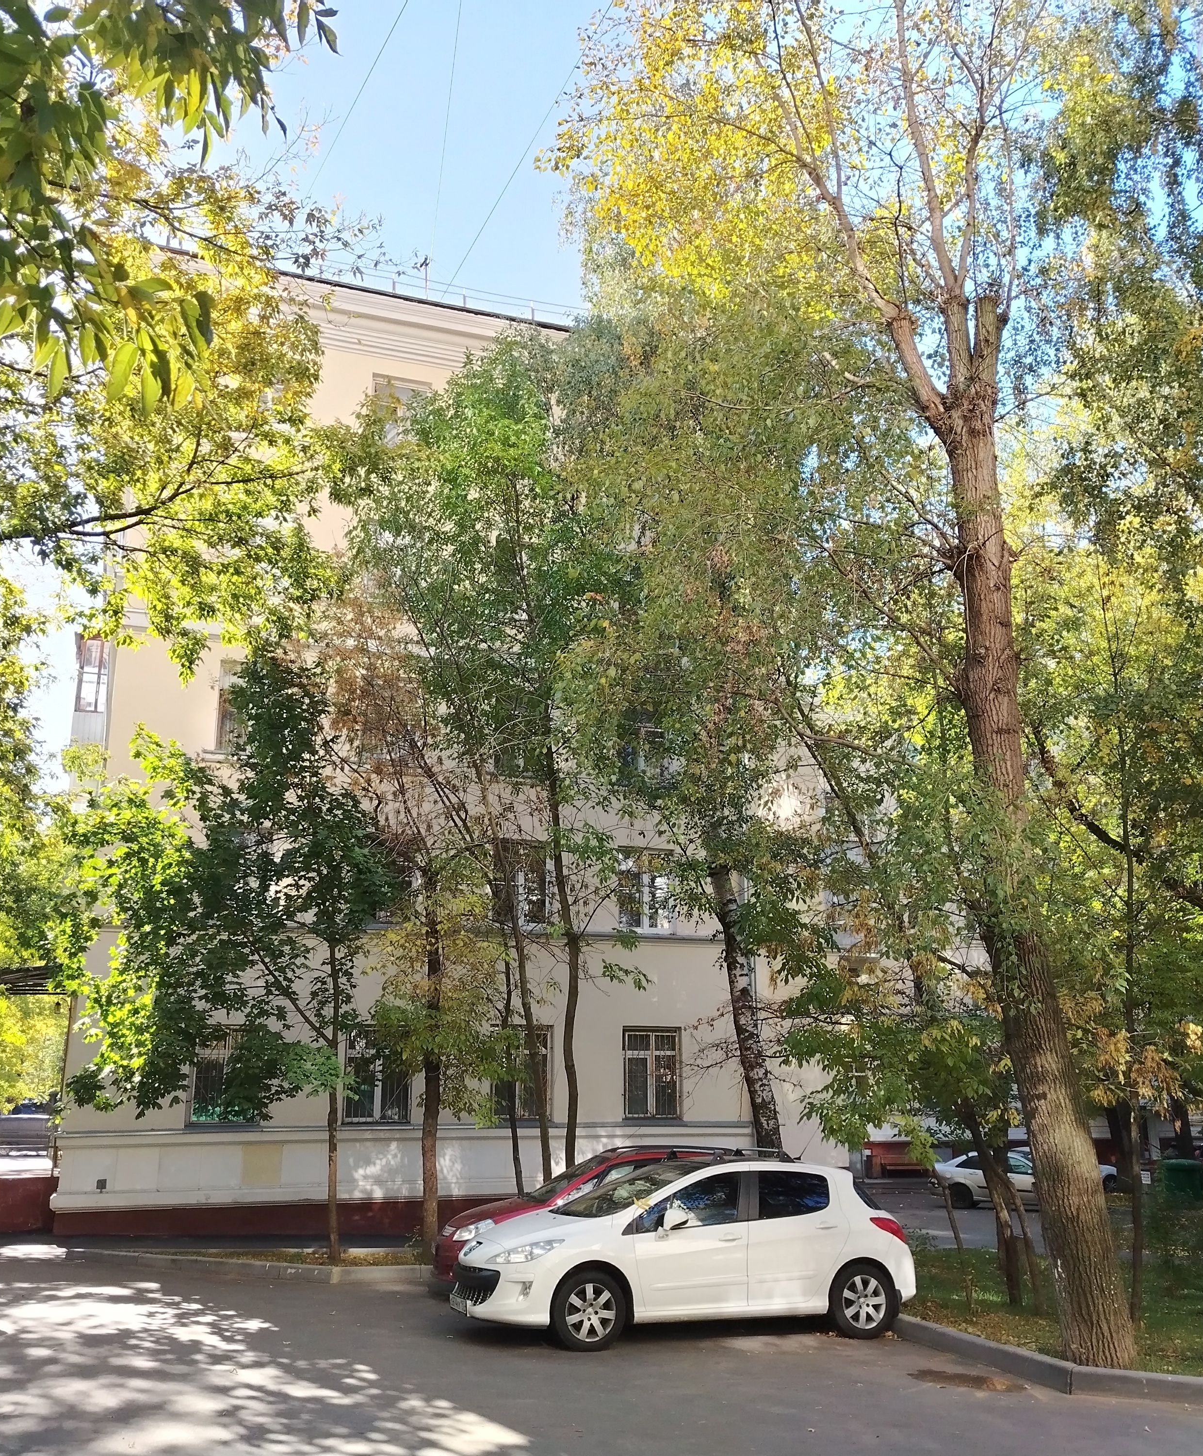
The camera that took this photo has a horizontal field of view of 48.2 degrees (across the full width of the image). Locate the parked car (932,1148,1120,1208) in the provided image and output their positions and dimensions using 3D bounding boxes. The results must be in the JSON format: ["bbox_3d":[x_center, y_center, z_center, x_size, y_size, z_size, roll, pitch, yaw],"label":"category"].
[{"bbox_3d":[10.459,11.223,33.694,4.450,1.430,1.750,-5,-17,17],"label":"parked car"}]

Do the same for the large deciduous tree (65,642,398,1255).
[{"bbox_3d":[-5.189,3.022,19.126,4.600,8.500,4.400,0,-16,0],"label":"large deciduous tree"}]

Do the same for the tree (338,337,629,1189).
[{"bbox_3d":[-1.798,0.443,20.502,4.400,14.200,4.400,0,-16,0],"label":"tree"}]

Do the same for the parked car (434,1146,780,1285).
[{"bbox_3d":[0.392,5.549,15.151,4.220,1.620,1.770,5,-17,-17],"label":"parked car"}]

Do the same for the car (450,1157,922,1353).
[{"bbox_3d":[0.819,4.897,12.749,4.270,1.520,1.820,5,-17,-17],"label":"car"}]

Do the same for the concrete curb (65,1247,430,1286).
[{"bbox_3d":[-5.364,7.238,18.329,7.300,0.200,1.000,-11,-19,32],"label":"concrete curb"}]

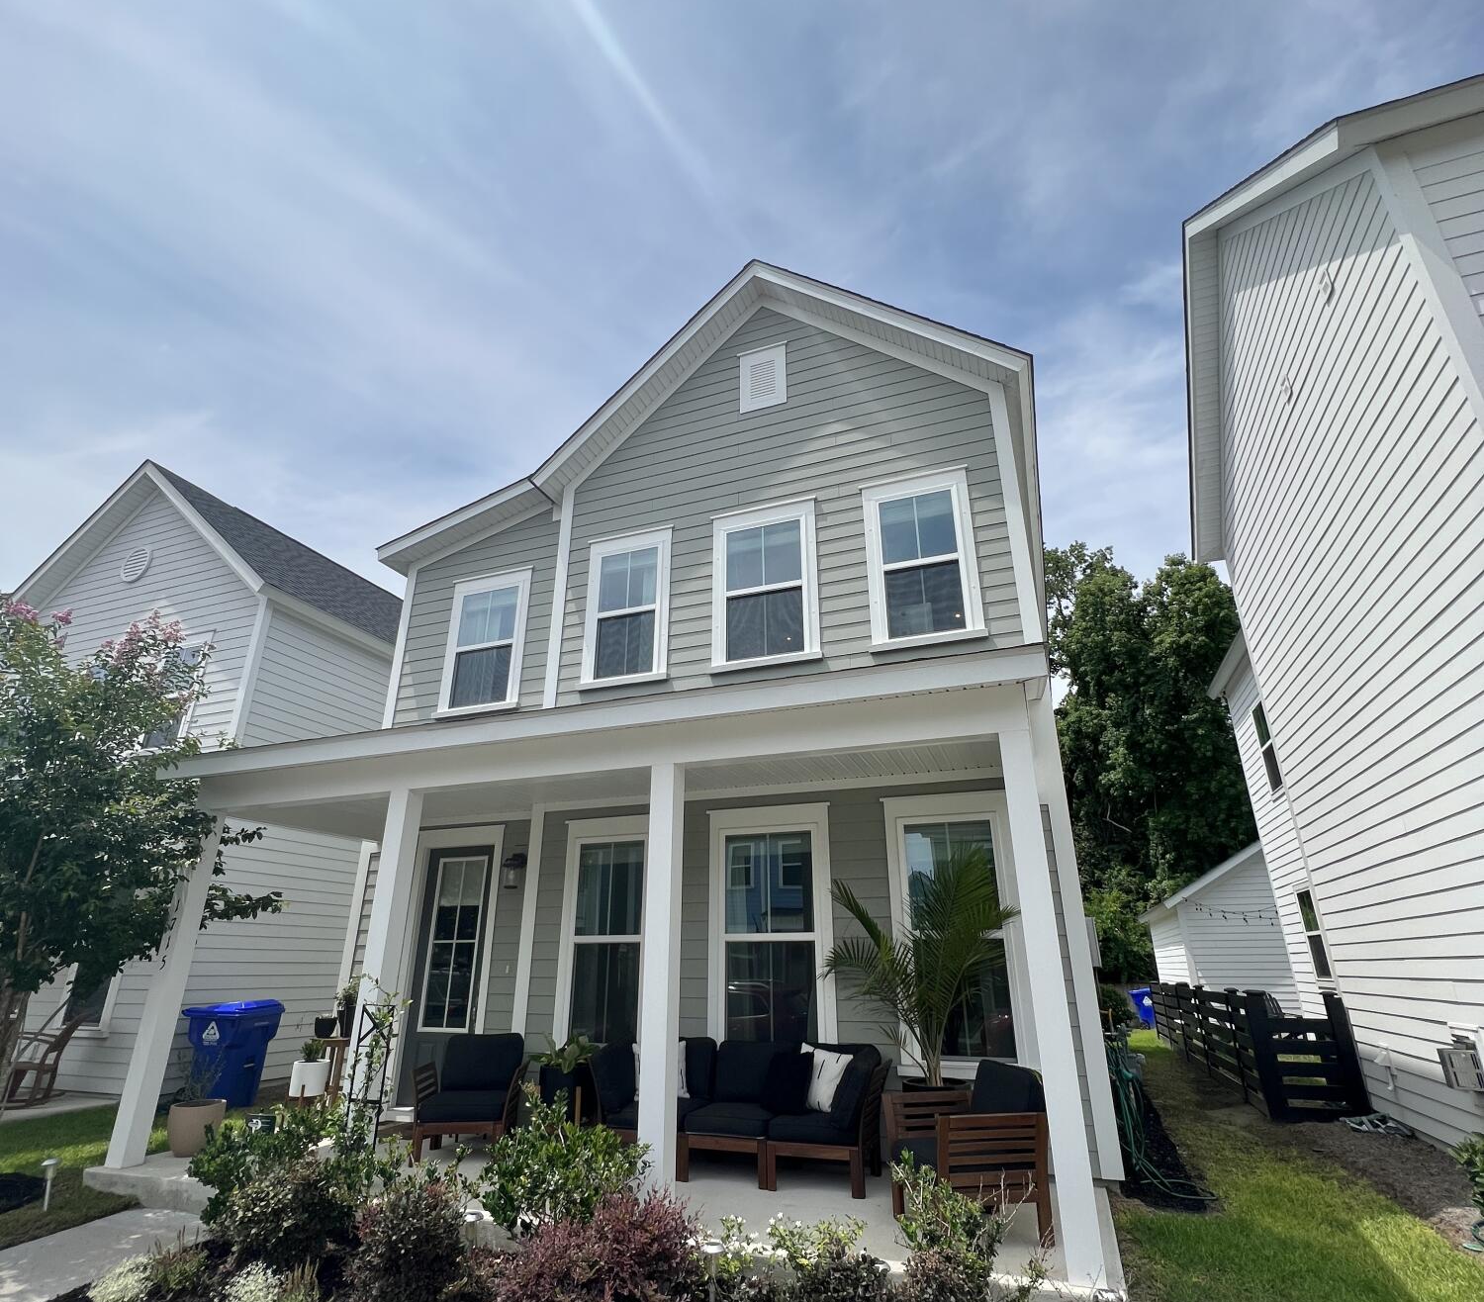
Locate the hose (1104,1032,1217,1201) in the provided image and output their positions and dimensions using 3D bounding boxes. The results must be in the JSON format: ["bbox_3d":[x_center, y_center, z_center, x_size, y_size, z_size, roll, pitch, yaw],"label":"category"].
[{"bbox_3d":[3.231,3.581,5.853,0.580,0.960,1.100,-8,-24,20],"label":"hose"}]

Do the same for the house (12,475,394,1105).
[{"bbox_3d":[-9.951,2.590,15.890,7.800,10.600,10.400,-8,-24,20],"label":"house"}]

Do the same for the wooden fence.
[{"bbox_3d":[8.164,6.353,12.588,1.100,1.250,10.800,-8,-24,20],"label":"wooden fence"}]

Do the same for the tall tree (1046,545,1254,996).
[{"bbox_3d":[14.317,3.785,26.947,8.000,16.600,7.800,-8,-24,20],"label":"tall tree"}]

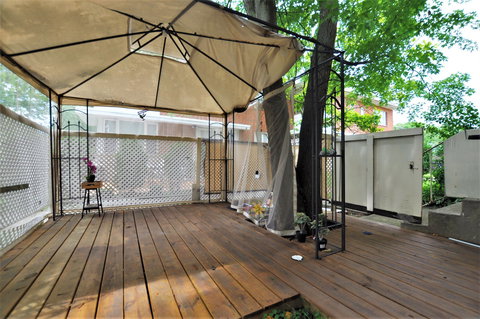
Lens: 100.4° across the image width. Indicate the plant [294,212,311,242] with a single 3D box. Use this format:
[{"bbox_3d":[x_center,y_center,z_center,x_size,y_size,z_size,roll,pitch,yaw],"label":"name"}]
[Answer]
[{"bbox_3d":[0.710,0.766,2.270,0.175,0.315,0.170,0,-1,18],"label":"plant"}]

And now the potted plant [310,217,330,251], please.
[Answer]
[{"bbox_3d":[0.828,0.752,2.060,0.180,0.335,0.170,0,-1,22],"label":"potted plant"}]

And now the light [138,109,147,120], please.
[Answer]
[{"bbox_3d":[-1.836,-0.838,3.770,0.160,0.220,0.150,0,-1,-25],"label":"light"}]

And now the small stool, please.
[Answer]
[{"bbox_3d":[-2.455,0.652,3.335,0.265,0.560,0.250,0,-1,-20],"label":"small stool"}]

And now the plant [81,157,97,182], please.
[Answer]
[{"bbox_3d":[-2.515,0.188,3.335,0.210,0.420,0.180,0,-1,-20],"label":"plant"}]

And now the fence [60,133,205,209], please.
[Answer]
[{"bbox_3d":[-2.030,0.235,4.070,2.470,1.420,0.090,0,-1,-26],"label":"fence"}]

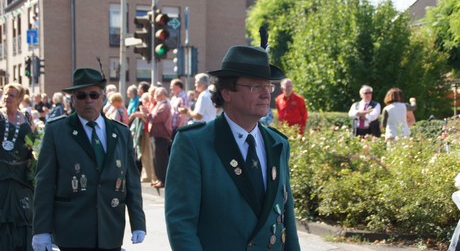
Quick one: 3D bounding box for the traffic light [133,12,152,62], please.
[{"bbox_3d":[-1.660,-1.669,14.600,0.350,0.930,0.280,-1,2,-20],"label":"traffic light"}]

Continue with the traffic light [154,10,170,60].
[{"bbox_3d":[-1.292,-1.707,14.600,0.280,0.930,0.350,-1,2,-20],"label":"traffic light"}]

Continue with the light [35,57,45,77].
[{"bbox_3d":[-8.565,-2.601,34.500,0.360,0.940,0.280,-1,2,-23],"label":"light"}]

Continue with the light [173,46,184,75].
[{"bbox_3d":[-1.649,-2.071,24.500,0.350,0.950,0.280,1,2,29],"label":"light"}]

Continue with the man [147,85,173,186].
[{"bbox_3d":[-1.207,0.205,13.100,0.470,1.710,0.500,0,2,-12],"label":"man"}]

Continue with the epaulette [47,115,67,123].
[{"bbox_3d":[-1.018,-0.035,4.500,0.125,0.020,0.055,-18,10,0],"label":"epaulette"}]

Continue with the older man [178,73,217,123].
[{"bbox_3d":[-0.401,0.263,9.600,0.500,1.820,0.500,0,2,-10],"label":"older man"}]

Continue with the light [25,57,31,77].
[{"bbox_3d":[-9.093,-2.601,34.500,0.280,0.930,0.340,2,3,40],"label":"light"}]

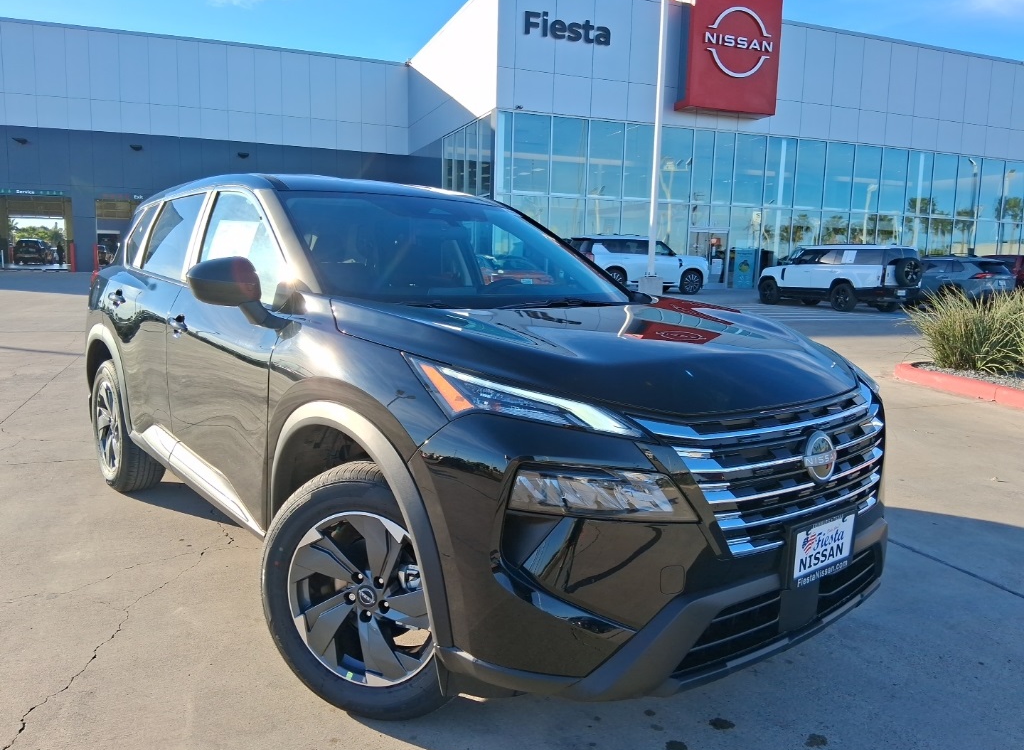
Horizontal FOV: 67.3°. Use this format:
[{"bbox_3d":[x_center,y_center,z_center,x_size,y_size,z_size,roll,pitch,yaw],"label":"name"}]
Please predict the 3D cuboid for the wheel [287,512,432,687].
[{"bbox_3d":[-0.388,0.627,2.248,0.500,0.500,0.190,5,7,20],"label":"wheel"}]

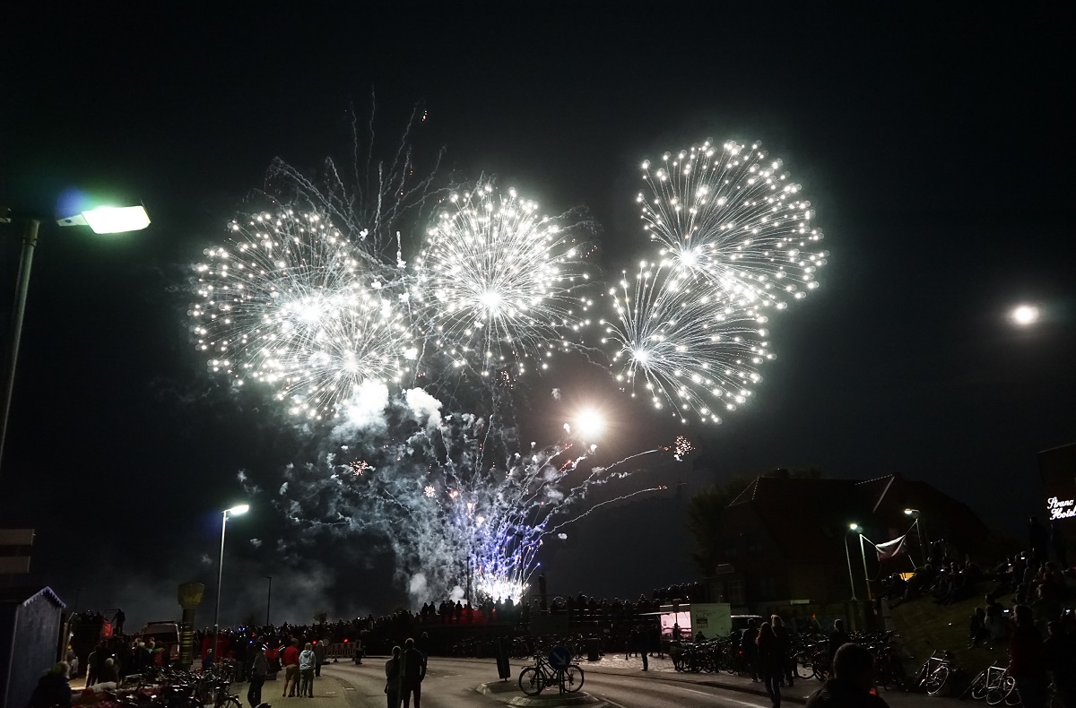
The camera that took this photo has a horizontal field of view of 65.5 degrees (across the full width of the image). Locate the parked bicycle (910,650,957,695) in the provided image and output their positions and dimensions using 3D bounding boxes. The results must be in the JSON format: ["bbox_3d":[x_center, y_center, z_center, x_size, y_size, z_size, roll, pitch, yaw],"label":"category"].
[{"bbox_3d":[8.732,6.997,18.500,0.600,1.050,1.750,30,-15,10],"label":"parked bicycle"}]

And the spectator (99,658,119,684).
[{"bbox_3d":[-16.215,12.000,31.500,0.450,1.050,0.400,1,-18,-8],"label":"spectator"}]

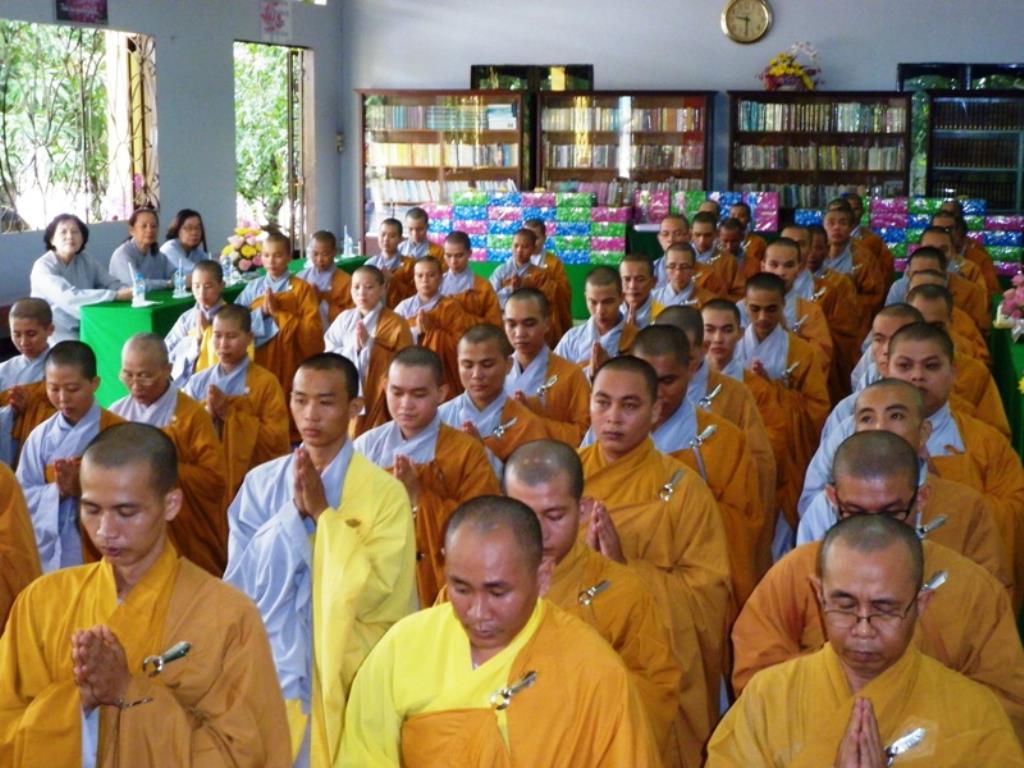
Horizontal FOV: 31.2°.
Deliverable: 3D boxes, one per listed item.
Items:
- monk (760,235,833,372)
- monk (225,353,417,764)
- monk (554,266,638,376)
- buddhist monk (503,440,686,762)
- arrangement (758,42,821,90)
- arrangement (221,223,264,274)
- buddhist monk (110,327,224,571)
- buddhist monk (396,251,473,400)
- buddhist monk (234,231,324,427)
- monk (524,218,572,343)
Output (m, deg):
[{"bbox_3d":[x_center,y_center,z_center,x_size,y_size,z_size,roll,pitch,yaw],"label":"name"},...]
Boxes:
[{"bbox_3d":[1.307,-0.067,8.848,0.520,1.195,0.620,3,8,16],"label":"monk"},{"bbox_3d":[-0.444,0.505,4.554,0.460,1.189,0.530,3,9,17],"label":"monk"},{"bbox_3d":[0.425,0.048,8.188,0.520,1.147,0.620,3,9,21],"label":"monk"},{"bbox_3d":[0.082,0.672,3.838,0.540,1.143,0.650,3,9,21],"label":"buddhist monk"},{"bbox_3d":[2.102,-2.396,13.842,0.468,0.355,0.360,3,8,16],"label":"arrangement"},{"bbox_3d":[-1.685,-0.853,11.535,0.300,0.330,0.310,0,8,0],"label":"arrangement"},{"bbox_3d":[-1.147,0.359,5.975,0.470,1.058,0.530,3,9,16],"label":"buddhist monk"},{"bbox_3d":[-0.406,-0.152,9.523,0.450,1.038,0.530,3,9,16],"label":"buddhist monk"},{"bbox_3d":[-1.177,-0.210,9.482,0.470,1.161,0.530,3,9,18],"label":"buddhist monk"},{"bbox_3d":[0.167,-0.493,11.627,0.460,1.103,0.530,3,9,18],"label":"monk"}]

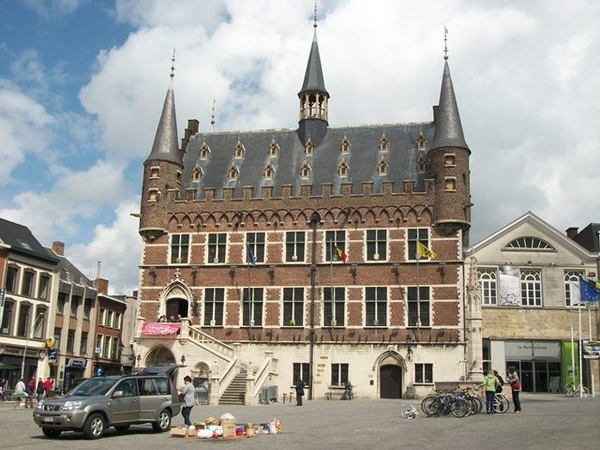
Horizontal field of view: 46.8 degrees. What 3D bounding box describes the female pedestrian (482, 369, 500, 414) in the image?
[{"bbox_3d":[7.417,6.501,26.970,0.620,1.660,0.420,-2,-12,14],"label":"female pedestrian"}]

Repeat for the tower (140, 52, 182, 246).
[{"bbox_3d":[-11.104,-6.604,57.113,3.220,16.030,3.220,-2,-12,13],"label":"tower"}]

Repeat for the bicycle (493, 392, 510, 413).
[{"bbox_3d":[6.953,6.452,25.711,1.750,1.040,0.600,0,-12,5],"label":"bicycle"}]

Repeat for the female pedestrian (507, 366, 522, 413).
[{"bbox_3d":[7.913,6.088,25.577,0.480,1.670,0.500,1,-12,3],"label":"female pedestrian"}]

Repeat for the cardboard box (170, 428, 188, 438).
[{"bbox_3d":[-3.314,5.725,19.150,0.450,0.220,0.320,3,-12,-9],"label":"cardboard box"}]

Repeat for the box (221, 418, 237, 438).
[{"bbox_3d":[-1.942,5.618,19.177,0.370,0.480,0.360,2,-12,-5],"label":"box"}]

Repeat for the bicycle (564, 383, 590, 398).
[{"bbox_3d":[18.621,11.061,46.606,1.720,1.050,0.550,-1,-12,9],"label":"bicycle"}]

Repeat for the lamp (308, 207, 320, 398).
[{"bbox_3d":[0.964,5.677,50.780,0.500,13.860,0.500,-1,-13,12],"label":"lamp"}]

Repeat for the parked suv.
[{"bbox_3d":[-5.352,5.081,19.792,1.780,1.720,4.500,-7,-14,29],"label":"parked suv"}]

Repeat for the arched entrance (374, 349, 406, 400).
[{"bbox_3d":[6.387,10.480,48.927,2.250,3.450,0.500,-1,-13,12],"label":"arched entrance"}]

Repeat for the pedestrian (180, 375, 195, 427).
[{"bbox_3d":[-3.702,5.860,23.068,0.500,1.640,0.500,3,-12,-10],"label":"pedestrian"}]

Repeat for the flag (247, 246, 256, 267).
[{"bbox_3d":[-3.568,2.317,50.998,0.700,1.400,0.400,-2,-12,13],"label":"flag"}]

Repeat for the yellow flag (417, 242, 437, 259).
[{"bbox_3d":[8.811,1.776,48.291,1.350,1.050,0.400,-2,-12,13],"label":"yellow flag"}]

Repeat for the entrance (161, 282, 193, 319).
[{"bbox_3d":[-9.496,6.612,53.307,2.500,4.200,0.500,-1,-13,12],"label":"entrance"}]

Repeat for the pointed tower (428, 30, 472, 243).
[{"bbox_3d":[11.142,-7.045,52.040,3.110,16.400,3.110,-2,-12,13],"label":"pointed tower"}]

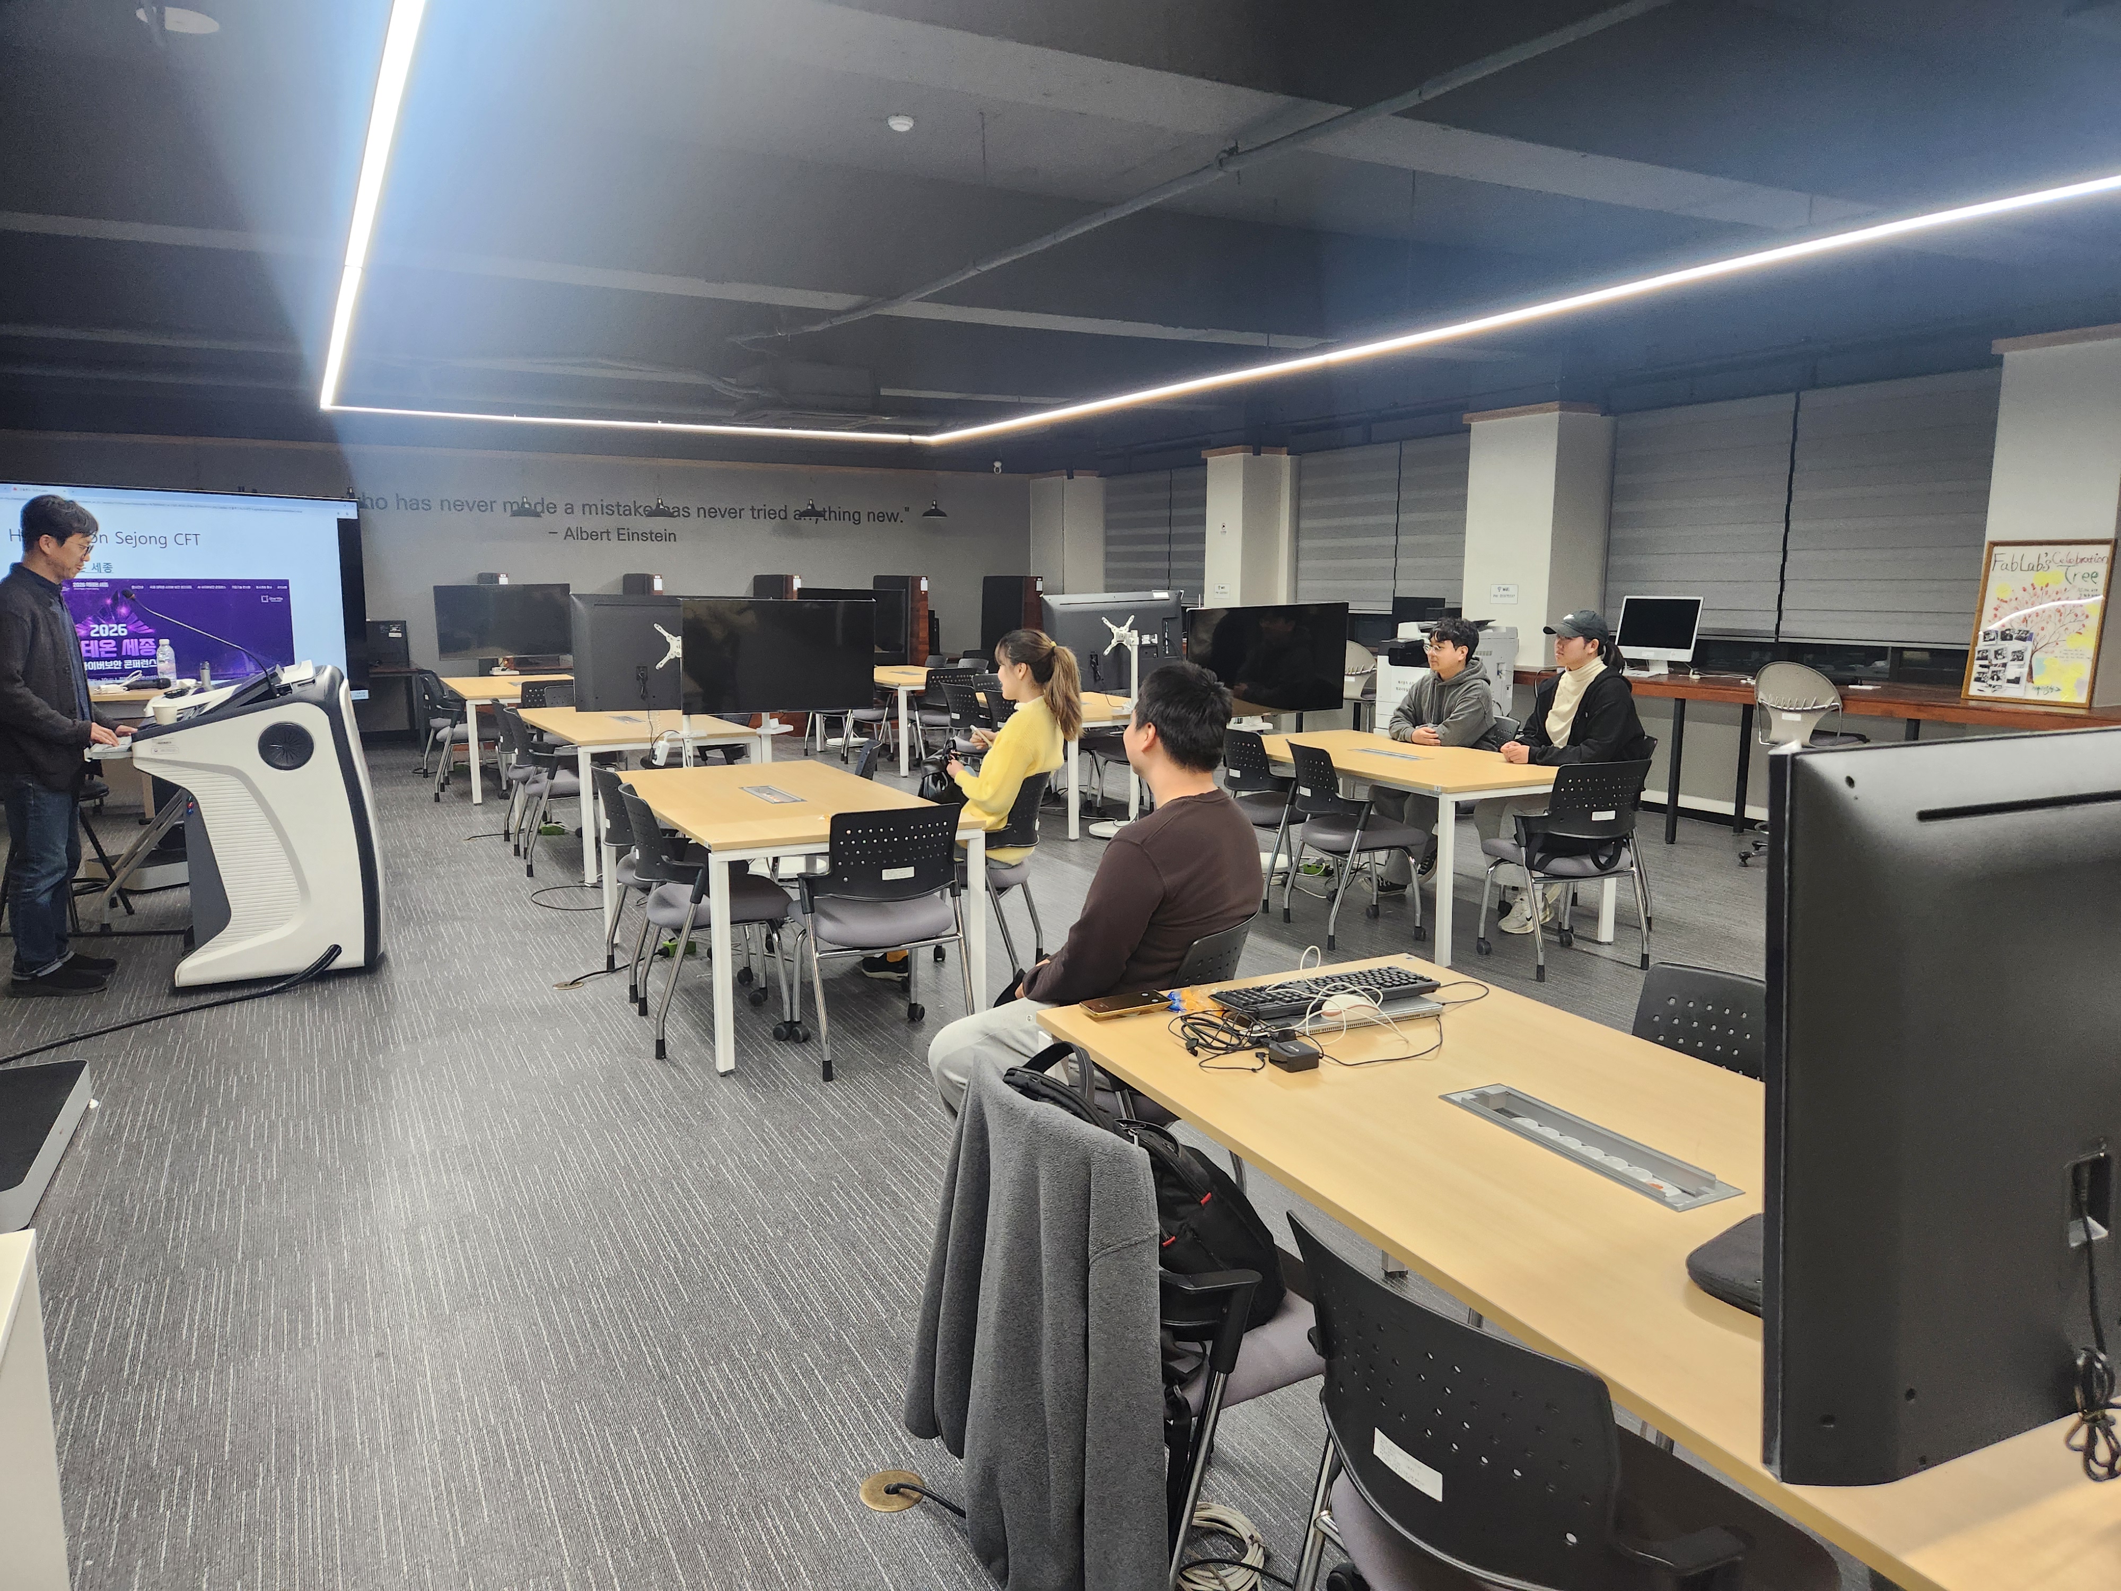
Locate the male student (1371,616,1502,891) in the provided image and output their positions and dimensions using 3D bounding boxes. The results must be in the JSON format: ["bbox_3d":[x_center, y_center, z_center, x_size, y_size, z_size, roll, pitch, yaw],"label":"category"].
[{"bbox_3d":[1.798,-0.213,7.018,0.660,1.340,0.500,-3,10,-20],"label":"male student"}]

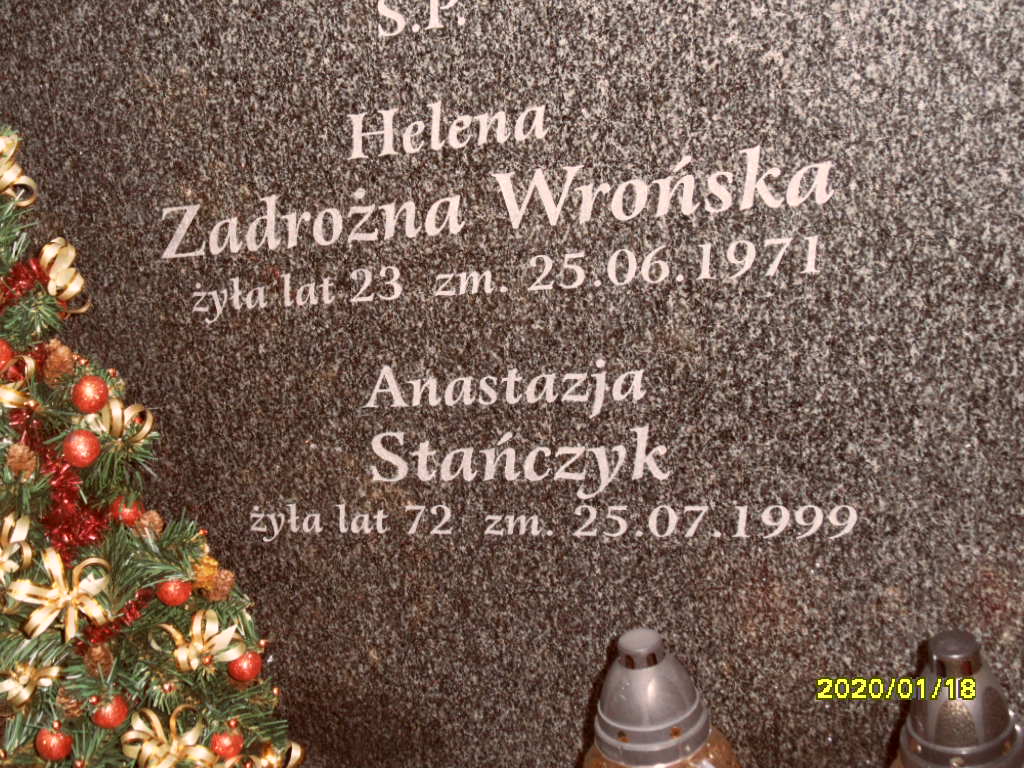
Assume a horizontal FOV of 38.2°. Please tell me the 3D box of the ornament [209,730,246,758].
[{"bbox_3d":[-0.223,0.281,1.160,0.027,0.027,0.027,-11,18,-6],"label":"ornament"}]

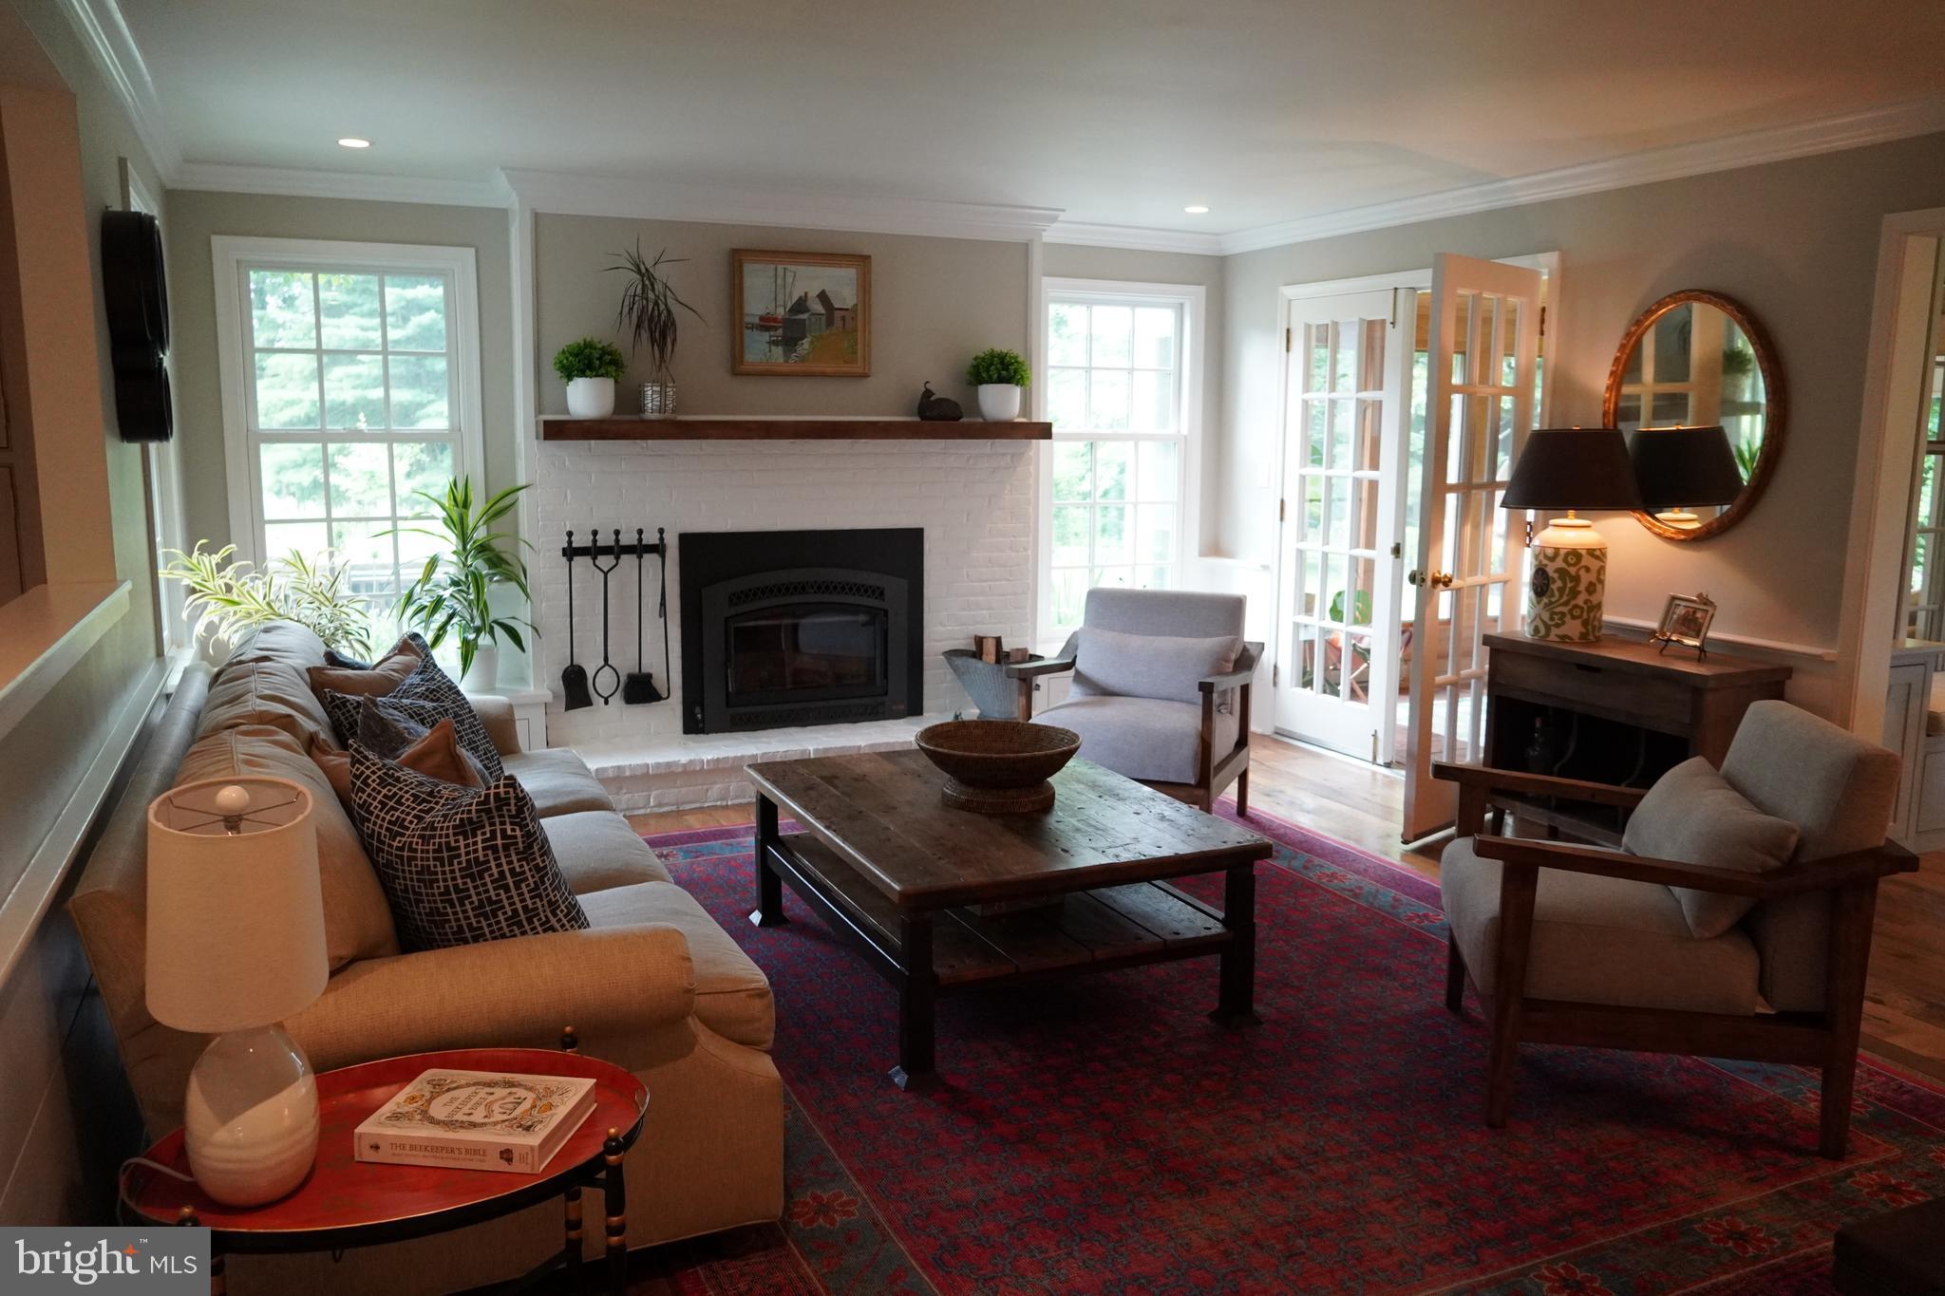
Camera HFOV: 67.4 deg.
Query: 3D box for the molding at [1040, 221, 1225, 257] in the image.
[{"bbox_3d":[0.725,-1.965,6.983,1.150,0.090,0.070,-4,10,-24],"label":"molding"}]

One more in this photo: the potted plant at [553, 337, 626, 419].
[{"bbox_3d":[-1.462,-1.023,5.570,0.266,0.319,0.256,-4,10,-24],"label":"potted plant"}]

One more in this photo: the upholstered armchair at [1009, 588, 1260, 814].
[{"bbox_3d":[0.612,0.255,5.298,0.732,0.853,0.833,3,9,21],"label":"upholstered armchair"}]

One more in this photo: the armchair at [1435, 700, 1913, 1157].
[{"bbox_3d":[1.531,0.577,3.341,0.855,0.840,0.720,2,9,11],"label":"armchair"}]

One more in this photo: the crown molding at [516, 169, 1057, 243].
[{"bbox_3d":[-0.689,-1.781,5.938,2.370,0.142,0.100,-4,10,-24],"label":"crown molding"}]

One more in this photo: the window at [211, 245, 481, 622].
[{"bbox_3d":[-2.407,-0.702,5.741,0.940,1.740,0.100,-4,10,-24],"label":"window"}]

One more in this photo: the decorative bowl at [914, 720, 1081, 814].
[{"bbox_3d":[0.071,0.330,3.998,0.452,0.170,0.452,0,9,0],"label":"decorative bowl"}]

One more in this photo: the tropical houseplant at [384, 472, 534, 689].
[{"bbox_3d":[-1.998,-0.254,5.747,0.580,0.850,0.520,-4,10,-24],"label":"tropical houseplant"}]

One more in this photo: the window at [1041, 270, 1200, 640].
[{"bbox_3d":[0.719,-0.909,7.199,0.940,1.745,0.110,-4,10,-24],"label":"window"}]

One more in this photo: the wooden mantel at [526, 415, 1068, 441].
[{"bbox_3d":[-0.666,-0.889,5.981,2.144,0.073,0.223,-4,10,-24],"label":"wooden mantel"}]

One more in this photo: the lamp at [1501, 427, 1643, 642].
[{"bbox_3d":[2.052,-0.392,5.004,0.450,0.725,0.450,-4,10,-24],"label":"lamp"}]

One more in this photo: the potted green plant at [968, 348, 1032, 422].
[{"bbox_3d":[0.116,-1.139,6.332,0.268,0.310,0.268,0,9,0],"label":"potted green plant"}]

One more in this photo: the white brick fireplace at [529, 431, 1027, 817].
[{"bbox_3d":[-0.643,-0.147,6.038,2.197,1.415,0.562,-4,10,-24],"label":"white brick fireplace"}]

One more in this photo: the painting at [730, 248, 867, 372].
[{"bbox_3d":[-0.693,-1.368,5.996,0.587,0.493,0.040,-4,10,-24],"label":"painting"}]

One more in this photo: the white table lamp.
[{"bbox_3d":[-0.892,0.424,1.774,0.221,0.501,0.221,-4,10,-24],"label":"white table lamp"}]

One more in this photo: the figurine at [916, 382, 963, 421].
[{"bbox_3d":[-0.133,-1.054,6.233,0.212,0.160,0.110,-4,10,-24],"label":"figurine"}]

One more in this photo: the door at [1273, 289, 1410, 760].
[{"bbox_3d":[1.656,-0.547,6.574,0.050,2.030,0.820,-4,10,-24],"label":"door"}]

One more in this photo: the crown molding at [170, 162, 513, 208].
[{"bbox_3d":[-2.383,-1.755,5.535,1.203,0.097,0.090,-4,10,-24],"label":"crown molding"}]

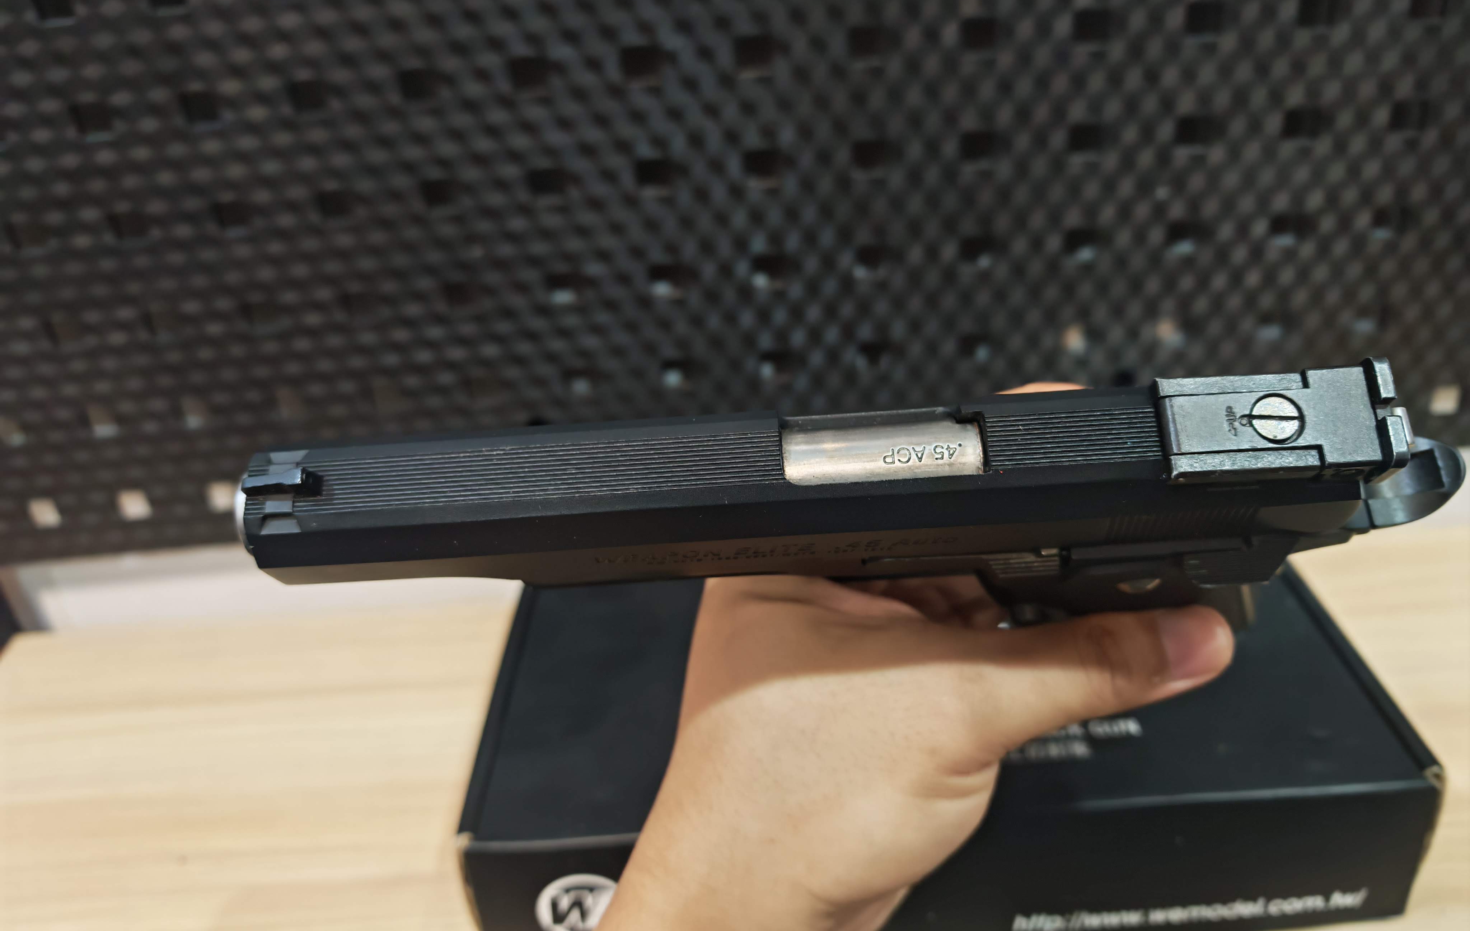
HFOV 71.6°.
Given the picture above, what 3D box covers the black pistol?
[{"bbox_3d":[0.027,0.021,0.230,0.221,0.139,0.037,-4,68,1],"label":"black pistol"}]

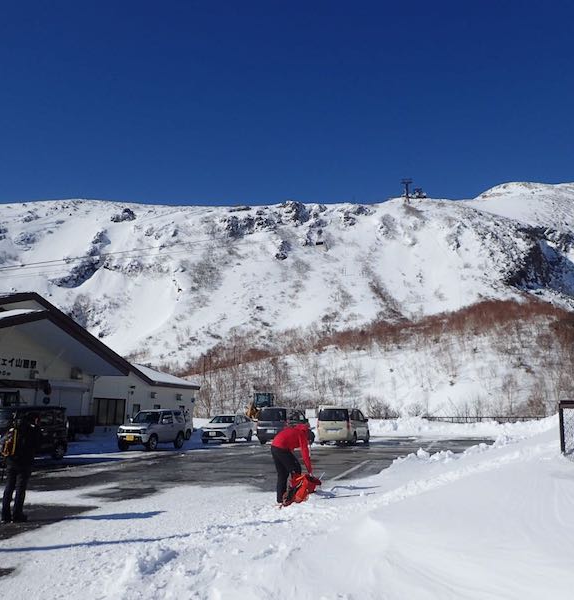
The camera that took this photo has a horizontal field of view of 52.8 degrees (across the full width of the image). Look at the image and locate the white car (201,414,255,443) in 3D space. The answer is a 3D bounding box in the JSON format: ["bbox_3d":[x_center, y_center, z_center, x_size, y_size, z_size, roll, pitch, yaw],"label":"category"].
[{"bbox_3d":[-3.154,6.982,31.620,1.695,1.460,4.400,-3,-11,15],"label":"white car"}]

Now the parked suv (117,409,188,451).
[{"bbox_3d":[-5.863,5.672,25.312,1.475,1.700,3.395,-3,-11,17],"label":"parked suv"}]

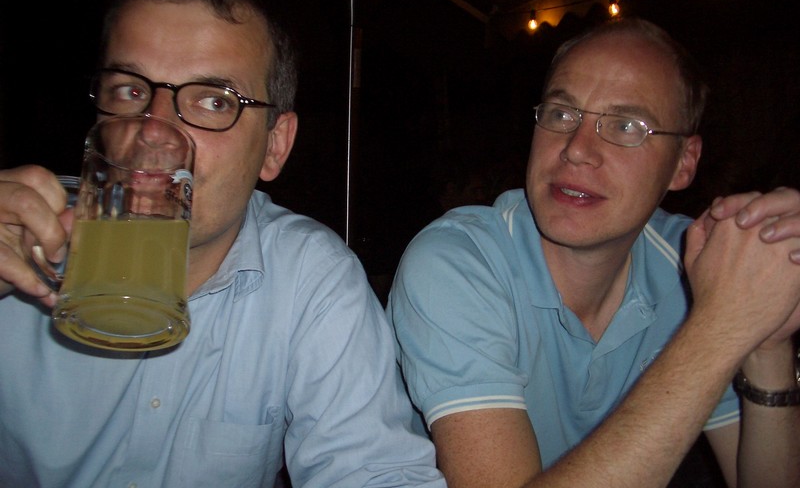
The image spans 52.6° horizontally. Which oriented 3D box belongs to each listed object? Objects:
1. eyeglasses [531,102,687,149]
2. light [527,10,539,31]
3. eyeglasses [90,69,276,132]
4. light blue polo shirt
[{"bbox_3d":[0.228,-0.121,0.848,0.133,0.043,0.142,20,17,37],"label":"eyeglasses"},{"bbox_3d":[0.639,-1.080,3.900,0.046,0.096,0.046,1,3,0],"label":"light"},{"bbox_3d":[-0.173,-0.112,0.695,0.136,0.046,0.145,8,6,8],"label":"eyeglasses"},{"bbox_3d":[0.188,0.178,1.000,0.470,0.530,0.310,1,16,-21],"label":"light blue polo shirt"}]

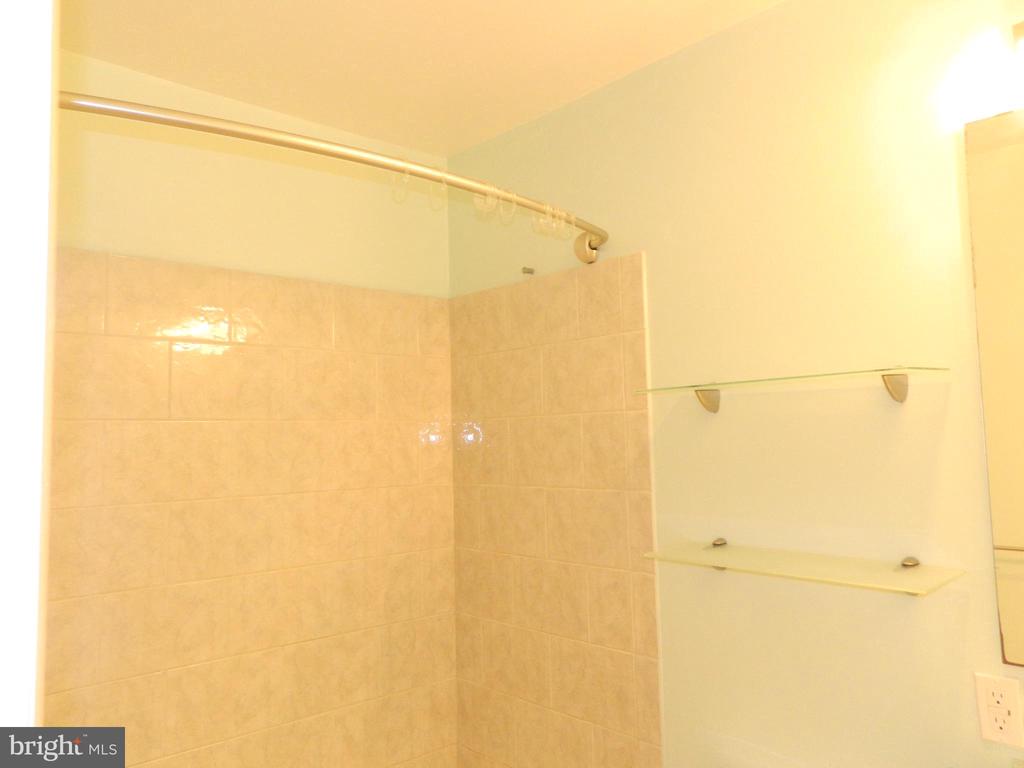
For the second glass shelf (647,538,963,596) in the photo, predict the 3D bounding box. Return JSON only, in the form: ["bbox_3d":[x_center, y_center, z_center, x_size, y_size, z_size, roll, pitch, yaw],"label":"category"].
[{"bbox_3d":[0.561,0.380,1.480,0.213,0.064,0.563,2,-6,-43],"label":"second glass shelf"}]

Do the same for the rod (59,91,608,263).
[{"bbox_3d":[-0.264,-0.396,1.491,1.455,0.085,0.214,2,-6,-43],"label":"rod"}]

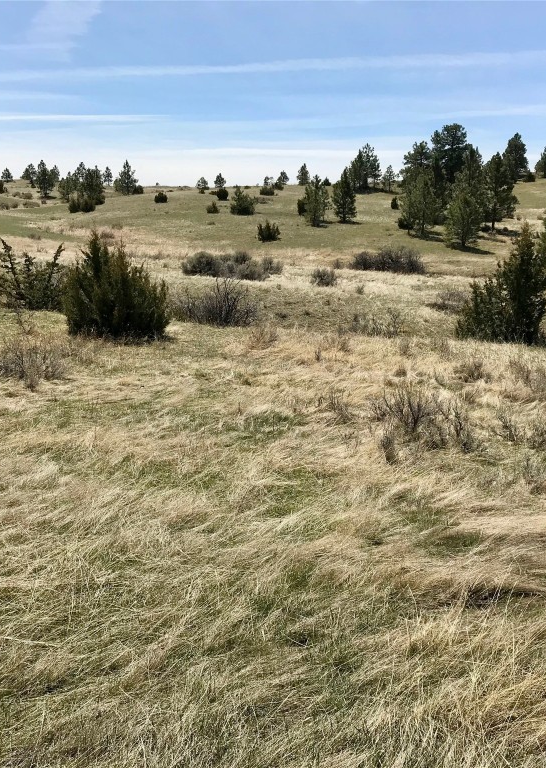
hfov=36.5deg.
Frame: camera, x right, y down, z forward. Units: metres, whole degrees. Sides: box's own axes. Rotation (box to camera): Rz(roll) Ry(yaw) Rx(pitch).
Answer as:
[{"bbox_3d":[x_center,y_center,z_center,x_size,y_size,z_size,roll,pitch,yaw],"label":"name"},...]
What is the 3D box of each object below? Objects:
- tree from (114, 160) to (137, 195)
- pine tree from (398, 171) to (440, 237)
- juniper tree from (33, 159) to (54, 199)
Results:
[{"bbox_3d":[-15.904,-22.257,89.309,2.588,3.559,2.458,0,12,0],"label":"tree"},{"bbox_3d":[8.296,-10.205,46.903,2.265,3.652,2.152,0,12,0],"label":"pine tree"},{"bbox_3d":[-23.143,-20.613,83.526,2.017,3.722,1.916,0,12,0],"label":"juniper tree"}]

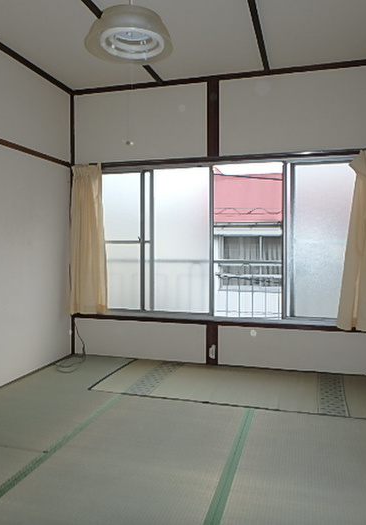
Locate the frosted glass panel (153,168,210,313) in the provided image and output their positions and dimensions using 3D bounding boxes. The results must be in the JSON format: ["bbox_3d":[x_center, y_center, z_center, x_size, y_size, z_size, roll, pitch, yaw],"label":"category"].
[{"bbox_3d":[-0.018,-0.193,3.776,0.537,1.276,0.030,1,2,16],"label":"frosted glass panel"}]

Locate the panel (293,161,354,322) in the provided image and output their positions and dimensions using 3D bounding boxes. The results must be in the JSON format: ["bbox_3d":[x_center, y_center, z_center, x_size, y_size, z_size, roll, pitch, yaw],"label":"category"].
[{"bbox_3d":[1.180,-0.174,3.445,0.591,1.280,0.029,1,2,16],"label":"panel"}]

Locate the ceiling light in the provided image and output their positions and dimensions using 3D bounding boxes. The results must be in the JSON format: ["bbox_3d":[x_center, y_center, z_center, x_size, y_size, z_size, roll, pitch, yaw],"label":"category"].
[{"bbox_3d":[-0.242,-1.047,1.929,0.400,0.130,0.400,0,2,0],"label":"ceiling light"}]

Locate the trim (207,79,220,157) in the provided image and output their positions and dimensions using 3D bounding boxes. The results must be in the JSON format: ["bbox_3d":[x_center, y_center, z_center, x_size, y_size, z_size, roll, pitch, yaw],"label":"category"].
[{"bbox_3d":[0.263,-1.234,3.663,0.106,0.649,0.040,1,1,16],"label":"trim"}]

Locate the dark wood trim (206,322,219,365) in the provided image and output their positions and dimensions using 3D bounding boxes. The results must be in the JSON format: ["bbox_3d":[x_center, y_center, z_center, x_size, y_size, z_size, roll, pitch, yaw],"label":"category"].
[{"bbox_3d":[0.254,0.705,3.667,0.105,0.355,0.039,1,2,16],"label":"dark wood trim"}]

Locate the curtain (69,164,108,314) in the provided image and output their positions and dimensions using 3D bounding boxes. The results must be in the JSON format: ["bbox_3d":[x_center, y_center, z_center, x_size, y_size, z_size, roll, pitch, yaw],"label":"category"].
[{"bbox_3d":[-0.864,-0.204,3.874,0.364,1.369,0.108,1,2,16],"label":"curtain"}]

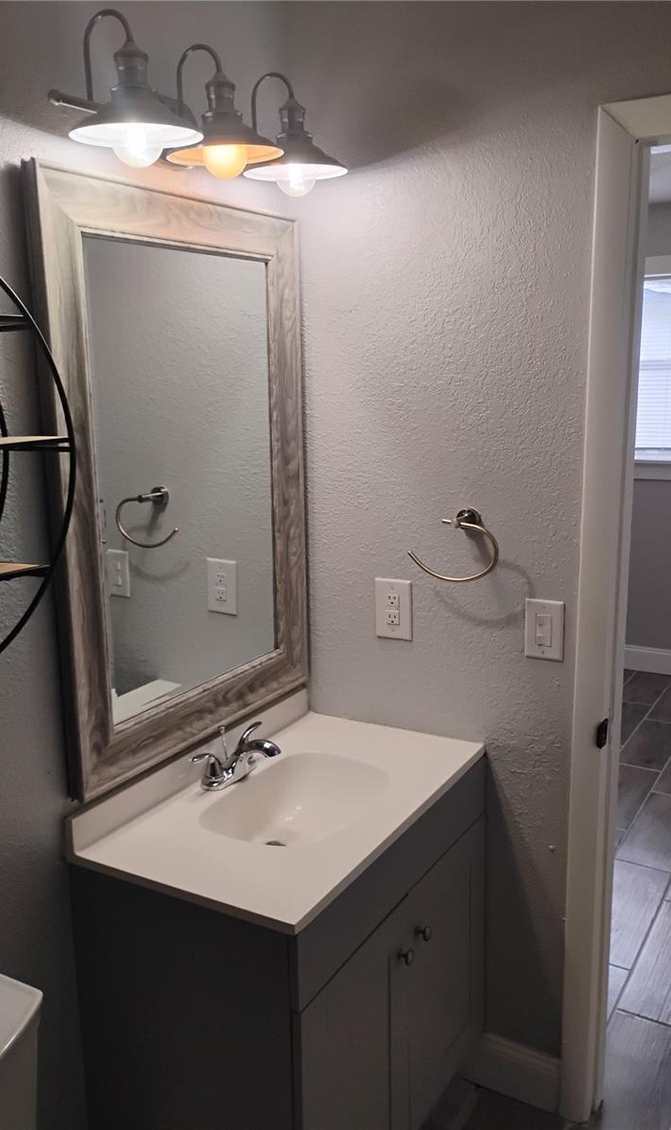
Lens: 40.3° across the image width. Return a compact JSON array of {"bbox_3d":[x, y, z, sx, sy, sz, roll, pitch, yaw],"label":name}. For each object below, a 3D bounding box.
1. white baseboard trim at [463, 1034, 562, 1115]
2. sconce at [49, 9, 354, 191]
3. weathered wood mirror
[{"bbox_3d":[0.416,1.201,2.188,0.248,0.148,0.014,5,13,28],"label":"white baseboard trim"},{"bbox_3d":[-0.207,-0.798,1.620,0.230,0.245,0.655,6,15,29],"label":"sconce"},{"bbox_3d":[-0.275,-0.170,1.818,0.030,1.054,0.751,6,13,29],"label":"weathered wood mirror"}]

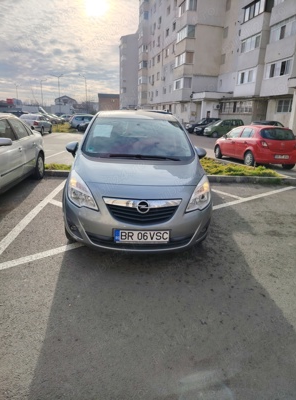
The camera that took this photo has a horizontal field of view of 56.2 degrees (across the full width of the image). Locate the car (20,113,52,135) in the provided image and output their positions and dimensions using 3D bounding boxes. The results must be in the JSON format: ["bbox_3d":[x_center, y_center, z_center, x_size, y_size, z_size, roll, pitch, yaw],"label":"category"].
[{"bbox_3d":[-8.413,-5.644,20.647,1.740,1.430,4.500,0,17,-8],"label":"car"}]

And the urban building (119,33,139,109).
[{"bbox_3d":[-2.926,-32.868,78.455,9.000,21.500,11.000,-2,17,-13],"label":"urban building"}]

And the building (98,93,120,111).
[{"bbox_3d":[-10.238,-27.965,84.677,8.500,8.000,8.000,0,17,-8],"label":"building"}]

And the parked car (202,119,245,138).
[{"bbox_3d":[7.554,-7.128,27.672,3.520,1.660,1.620,-1,17,-11],"label":"parked car"}]

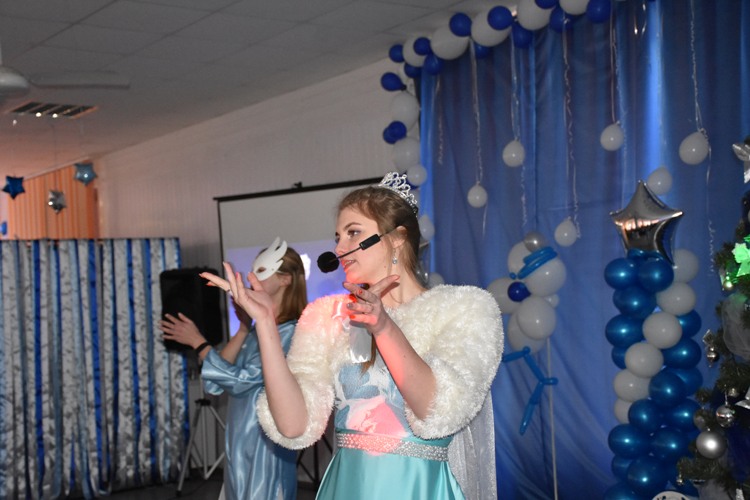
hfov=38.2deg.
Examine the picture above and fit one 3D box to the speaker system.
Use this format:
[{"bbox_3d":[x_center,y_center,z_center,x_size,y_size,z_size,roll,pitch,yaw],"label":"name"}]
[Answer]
[{"bbox_3d":[-1.458,0.485,8.750,0.400,0.650,0.330,-4,-3,26],"label":"speaker system"}]

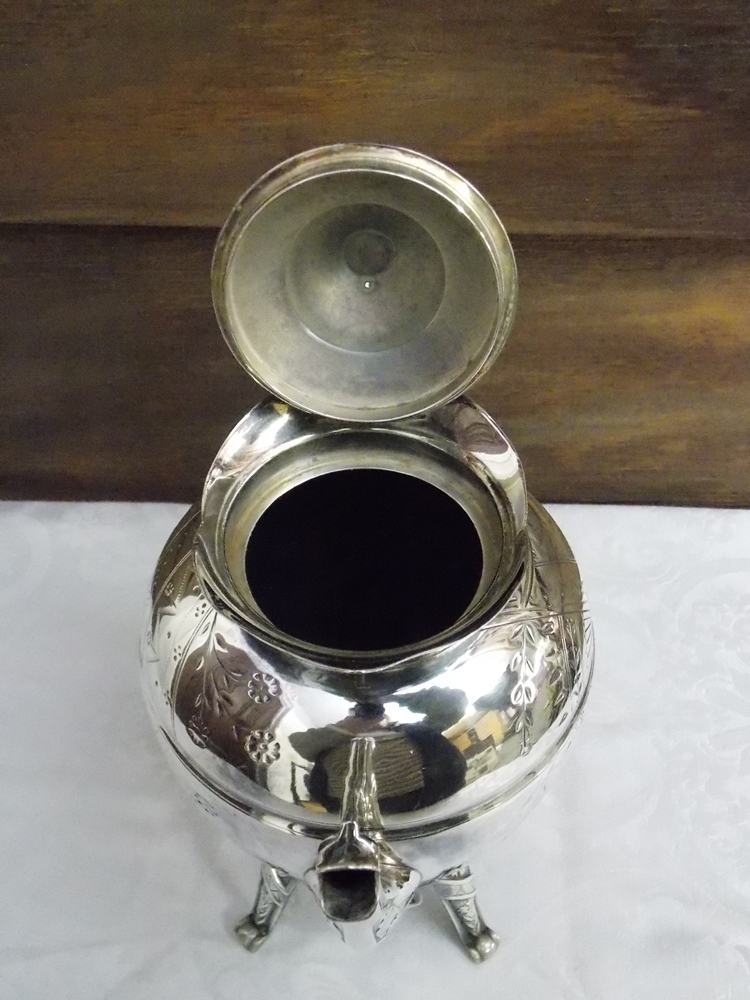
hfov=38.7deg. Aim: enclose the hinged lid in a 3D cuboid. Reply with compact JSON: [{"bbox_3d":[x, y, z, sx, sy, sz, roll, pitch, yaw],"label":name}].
[{"bbox_3d":[-0.002,-0.078,0.355,0.096,0.096,0.057,2,37,2],"label":"hinged lid"}]

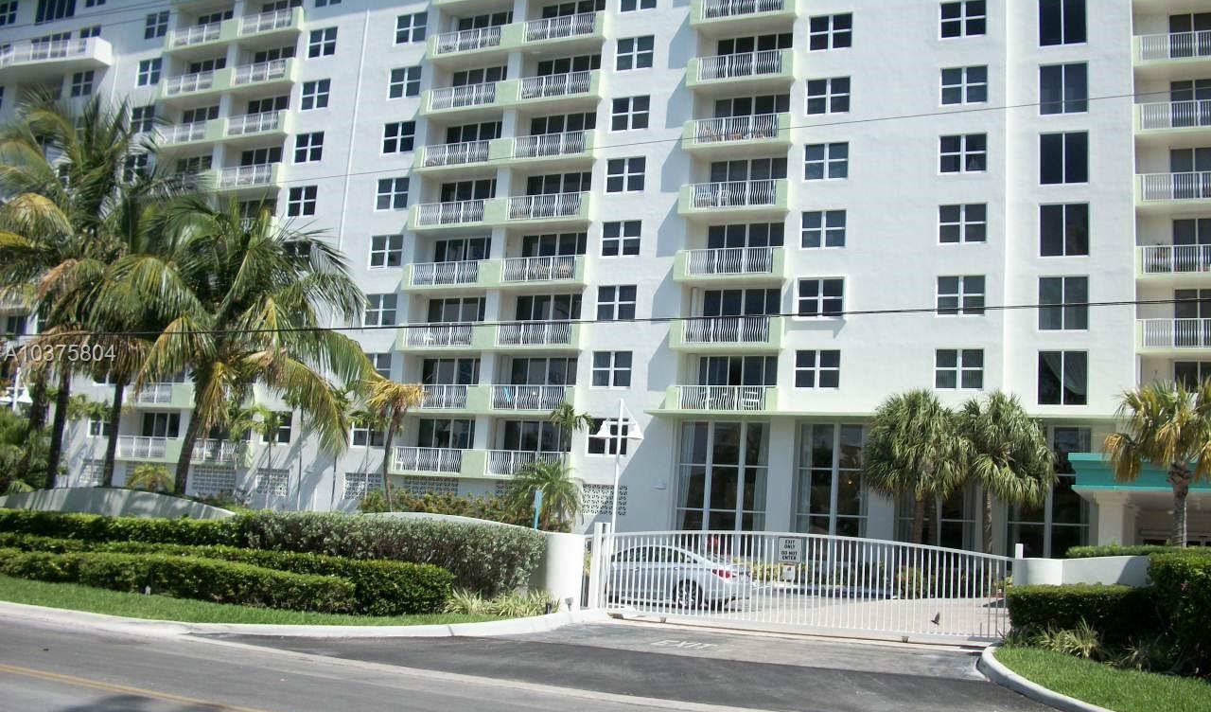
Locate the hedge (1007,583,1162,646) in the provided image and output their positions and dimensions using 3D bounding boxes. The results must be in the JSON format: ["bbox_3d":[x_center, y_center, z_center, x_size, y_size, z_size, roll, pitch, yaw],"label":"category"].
[{"bbox_3d":[9.158,4.932,23.400,2.900,1.150,1.100,1,-9,17],"label":"hedge"}]

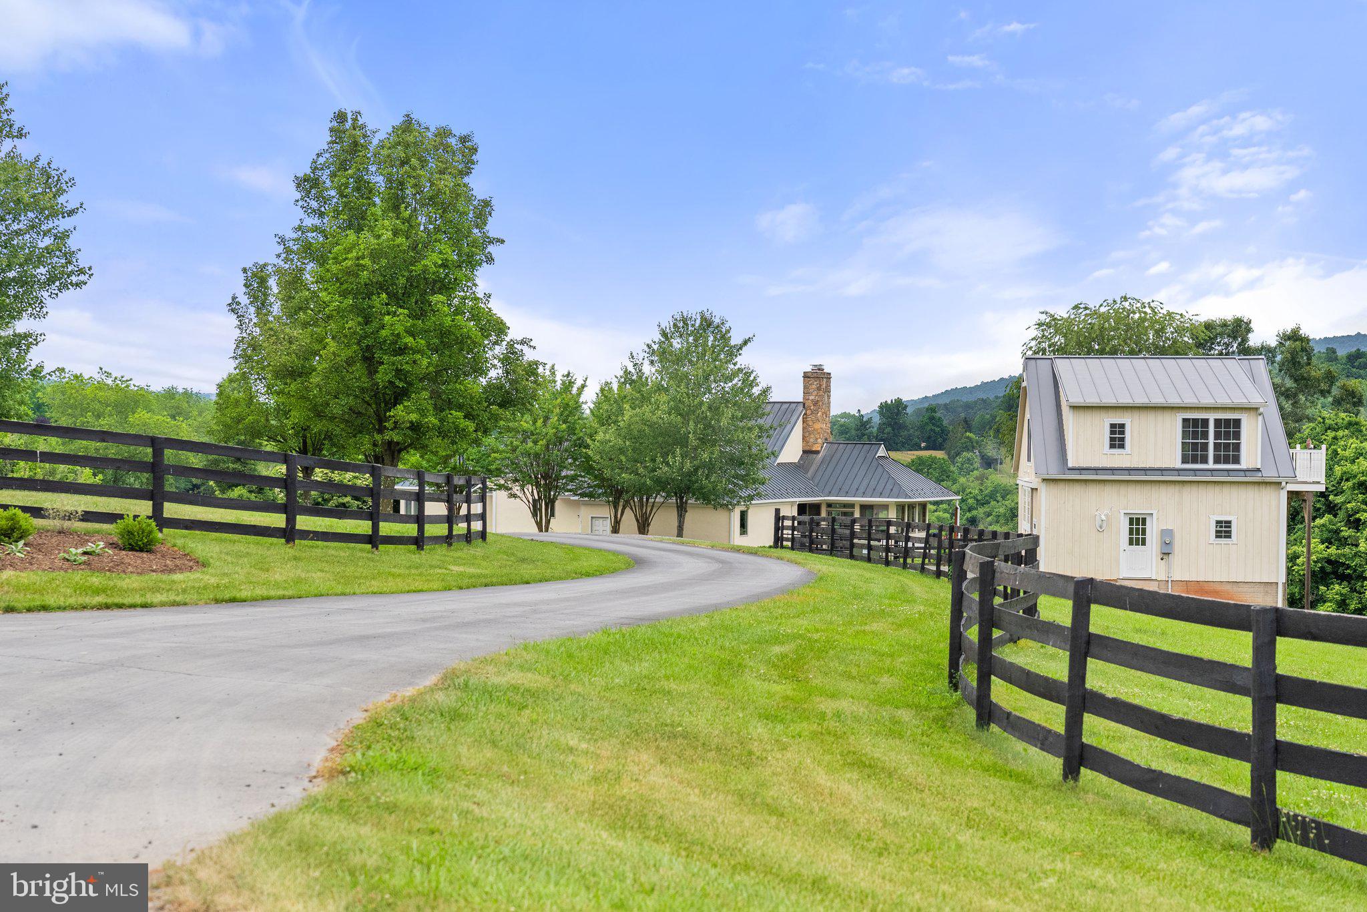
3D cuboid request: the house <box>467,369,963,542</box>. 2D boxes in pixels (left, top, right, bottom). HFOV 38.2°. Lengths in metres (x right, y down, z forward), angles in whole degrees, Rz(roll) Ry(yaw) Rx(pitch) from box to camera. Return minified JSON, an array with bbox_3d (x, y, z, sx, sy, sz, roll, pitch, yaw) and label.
[{"bbox_3d":[1.603,-0.017,110.569,23.338,10.002,16.376,1,0,27],"label":"house"}]

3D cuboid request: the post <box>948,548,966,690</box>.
[{"bbox_3d":[2.618,1.564,18.900,0.130,1.340,0.130,1,0,8],"label":"post"}]

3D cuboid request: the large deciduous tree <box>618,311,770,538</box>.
[{"bbox_3d":[0.511,-1.375,90.000,6.900,10.489,6.700,1,0,0],"label":"large deciduous tree"}]

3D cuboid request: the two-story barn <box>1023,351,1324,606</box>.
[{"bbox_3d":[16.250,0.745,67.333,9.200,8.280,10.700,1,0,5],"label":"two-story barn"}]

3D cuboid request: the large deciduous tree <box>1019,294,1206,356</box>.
[{"bbox_3d":[19.729,-0.323,92.000,9.800,14.000,9.500,1,0,0],"label":"large deciduous tree"}]

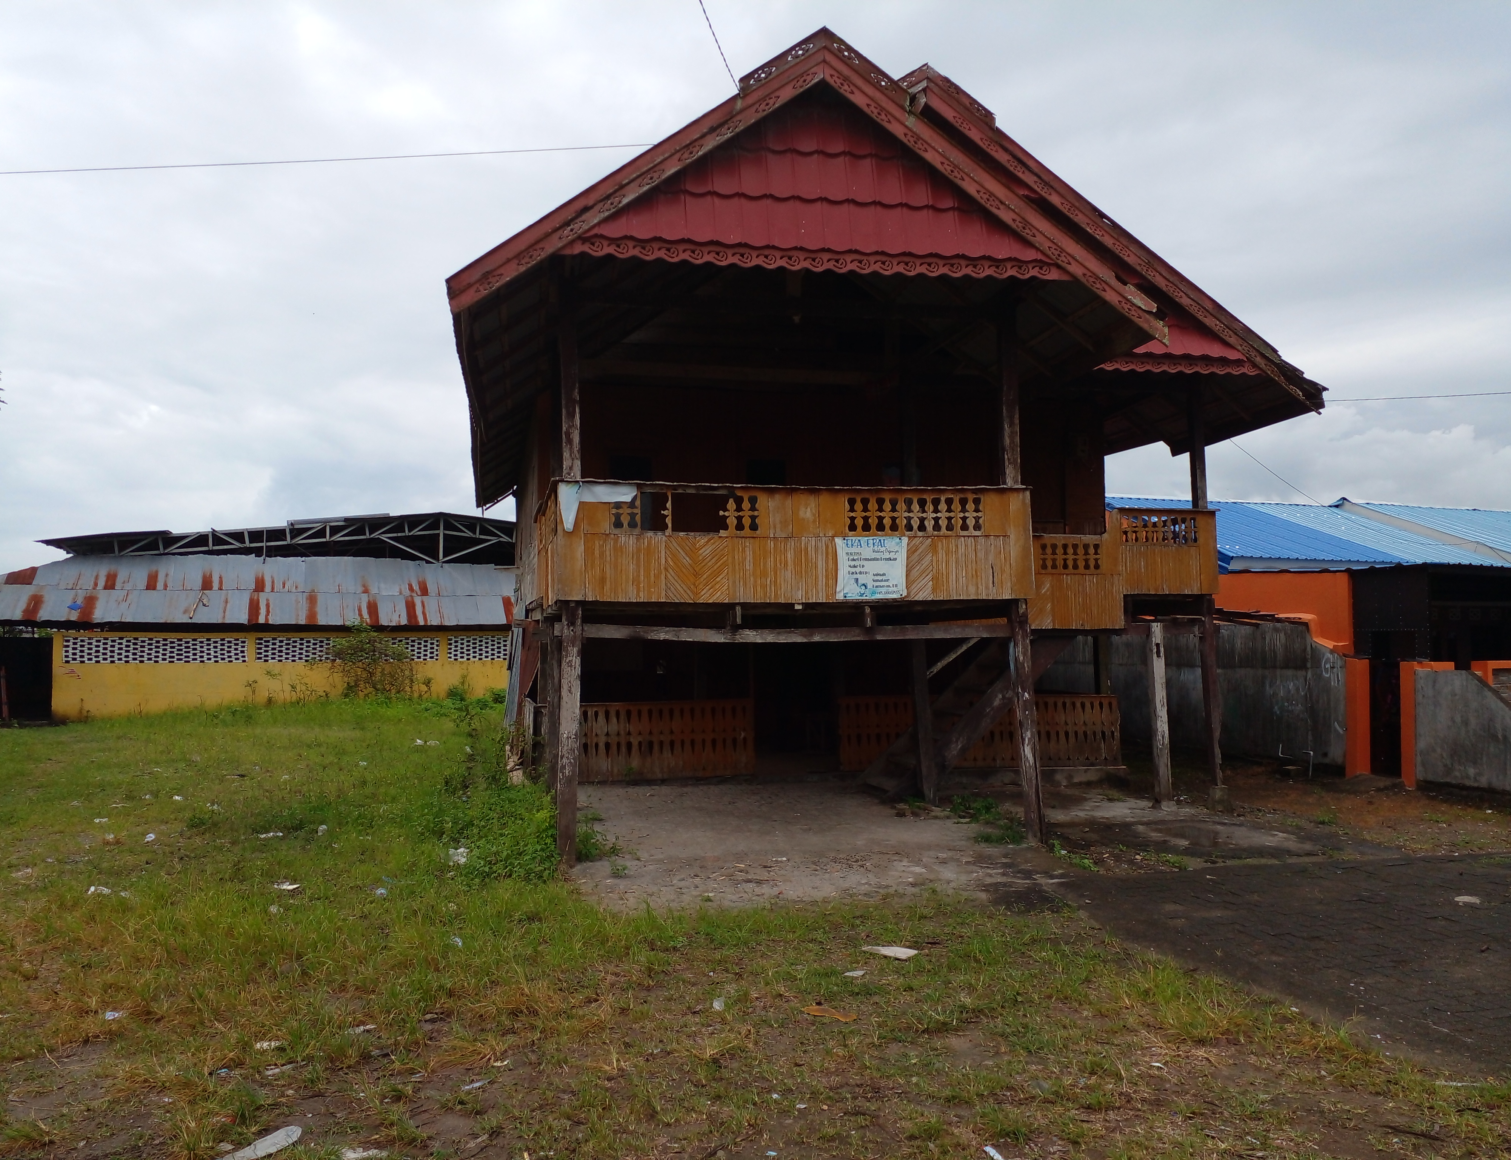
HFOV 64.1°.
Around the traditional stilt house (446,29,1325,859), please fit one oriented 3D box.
[{"bbox_3d":[1.083,-1.251,14.290,8.850,7.370,9.950,0,-4,-12],"label":"traditional stilt house"}]

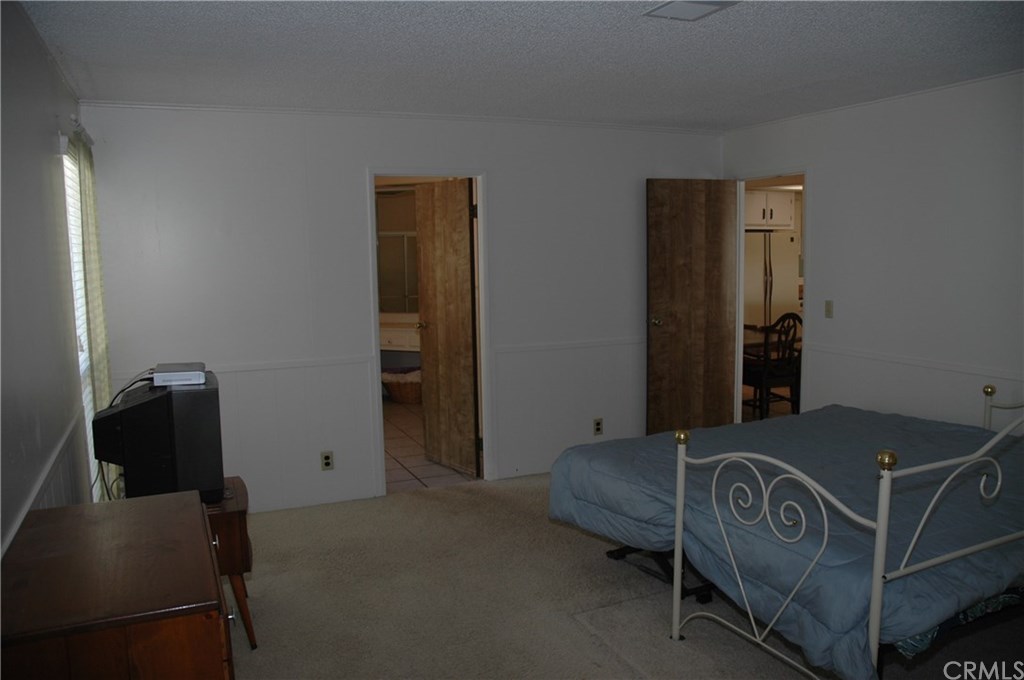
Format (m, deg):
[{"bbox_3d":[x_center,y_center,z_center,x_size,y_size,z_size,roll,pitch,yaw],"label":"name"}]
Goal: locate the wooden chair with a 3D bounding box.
[{"bbox_3d":[2.223,0.259,6.663,0.530,0.980,0.550,-4,8,-24],"label":"wooden chair"}]

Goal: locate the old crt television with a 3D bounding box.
[{"bbox_3d":[-1.495,0.421,3.261,0.475,0.475,0.510,-4,8,-22],"label":"old crt television"}]

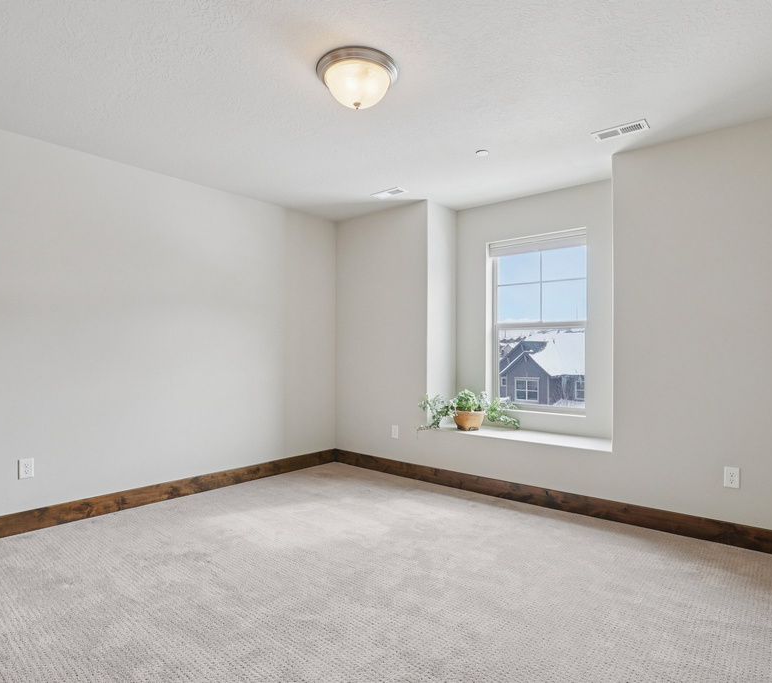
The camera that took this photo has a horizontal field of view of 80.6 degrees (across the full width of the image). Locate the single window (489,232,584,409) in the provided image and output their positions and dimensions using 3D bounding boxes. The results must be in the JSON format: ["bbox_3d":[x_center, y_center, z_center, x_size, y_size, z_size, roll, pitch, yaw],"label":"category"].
[{"bbox_3d":[1.287,-0.145,3.907,0.860,1.480,0.100,0,-1,38],"label":"single window"}]

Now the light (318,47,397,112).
[{"bbox_3d":[-0.134,-1.180,2.149,0.383,0.171,0.383,0,-1,0],"label":"light"}]

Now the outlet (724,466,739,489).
[{"bbox_3d":[2.020,0.797,2.658,0.071,0.117,0.012,0,-1,38],"label":"outlet"}]

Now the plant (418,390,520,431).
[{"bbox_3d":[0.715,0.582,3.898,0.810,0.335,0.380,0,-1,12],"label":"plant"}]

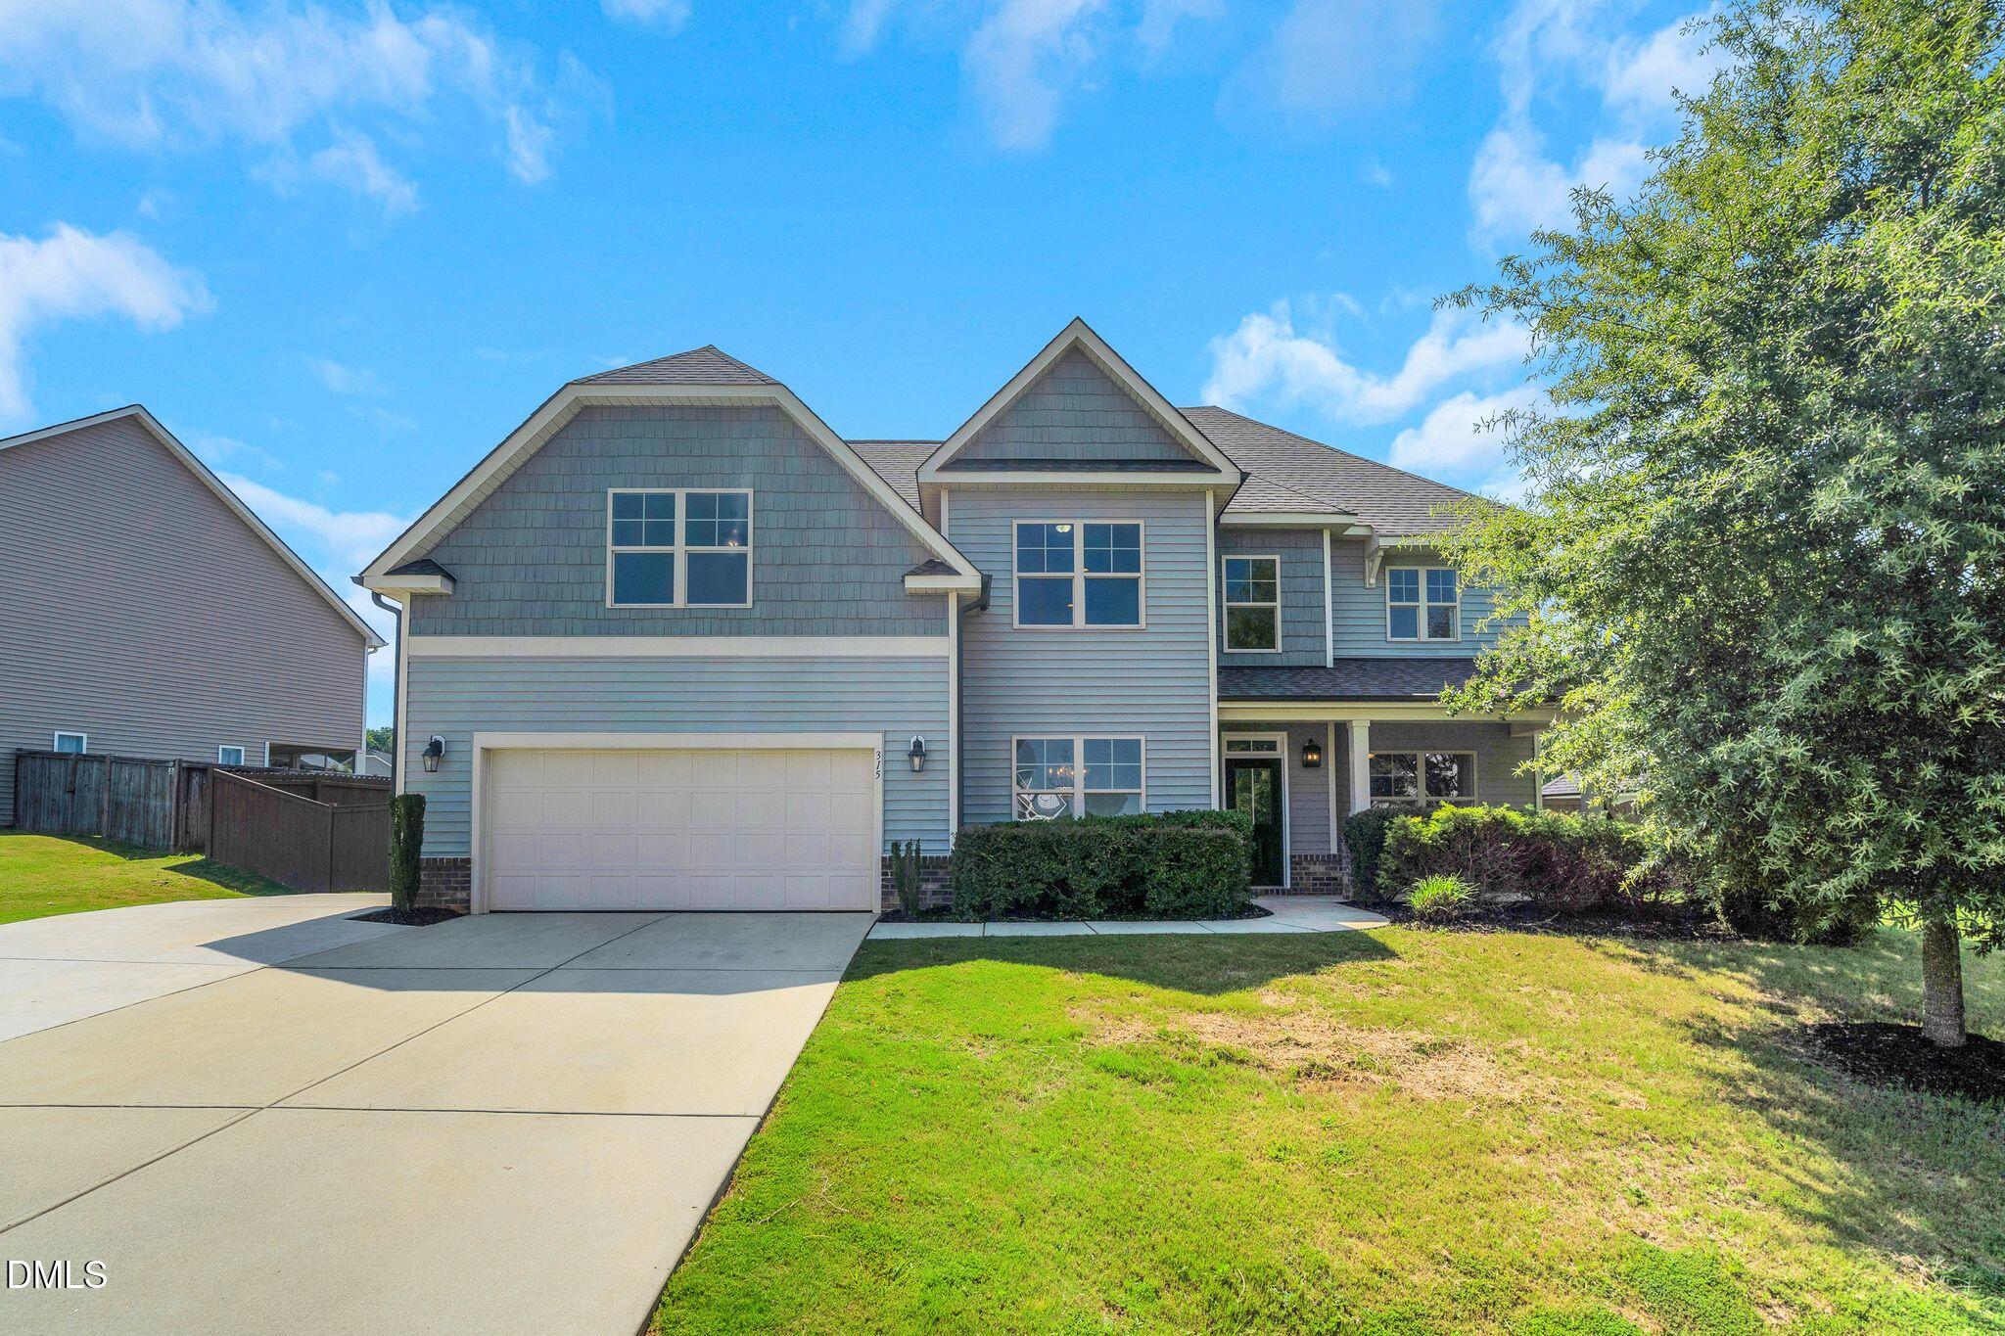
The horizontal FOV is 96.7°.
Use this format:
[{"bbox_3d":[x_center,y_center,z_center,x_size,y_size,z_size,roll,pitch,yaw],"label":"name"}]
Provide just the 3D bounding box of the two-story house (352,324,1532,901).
[{"bbox_3d":[0.782,-1.098,17.622,17.822,9.384,12.732,0,-5,-2],"label":"two-story house"}]

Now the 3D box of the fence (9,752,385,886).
[{"bbox_3d":[-18.132,3.323,19.233,10.781,2.791,1.897,-1,-5,10],"label":"fence"}]

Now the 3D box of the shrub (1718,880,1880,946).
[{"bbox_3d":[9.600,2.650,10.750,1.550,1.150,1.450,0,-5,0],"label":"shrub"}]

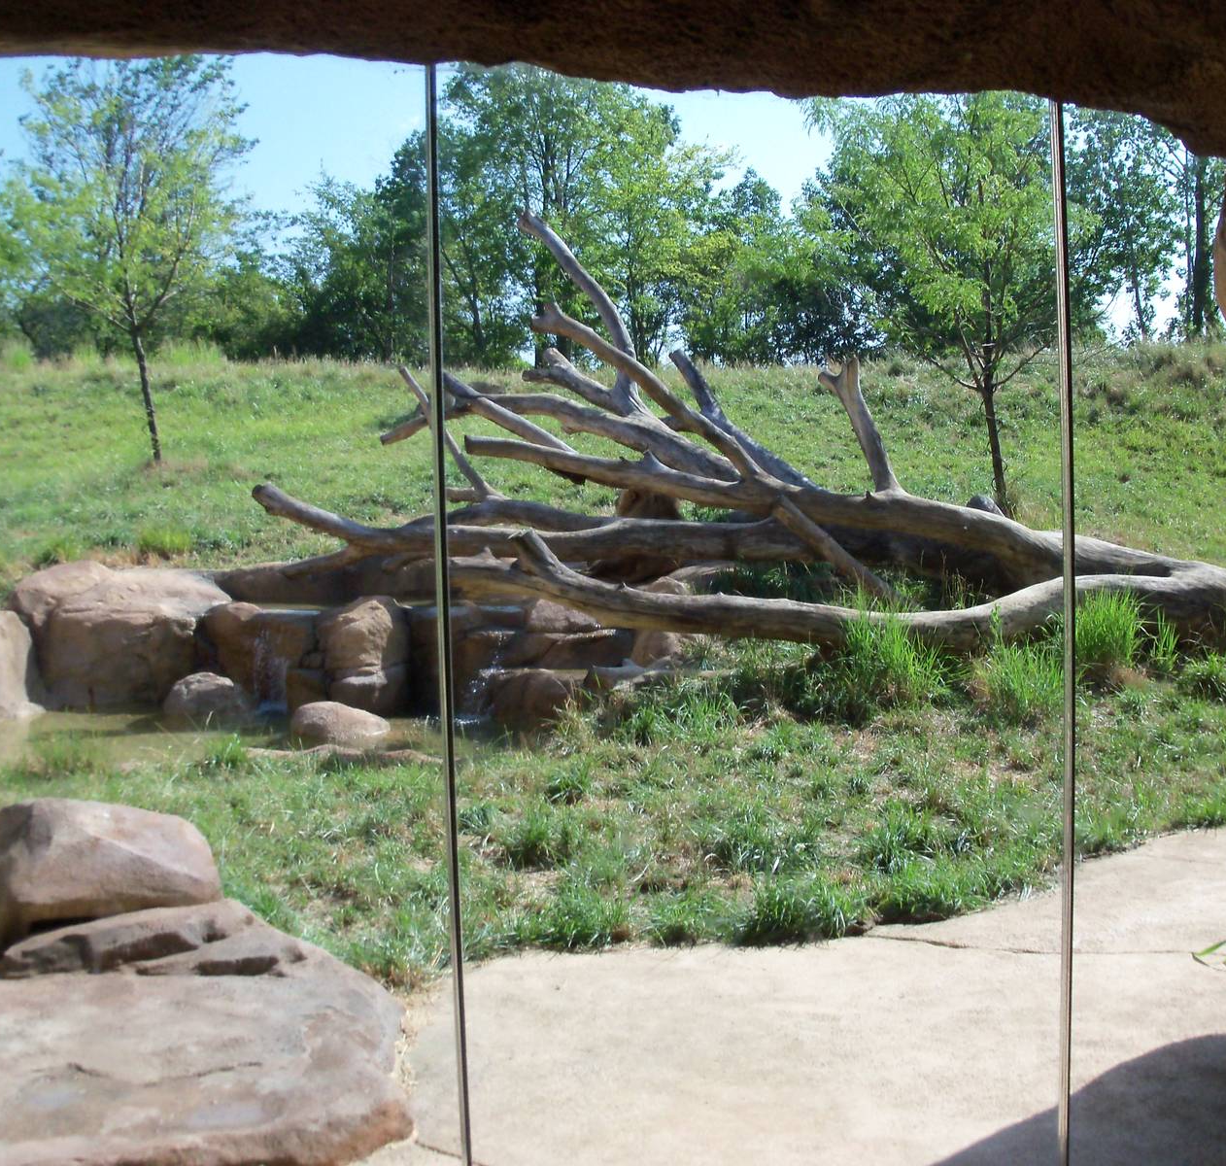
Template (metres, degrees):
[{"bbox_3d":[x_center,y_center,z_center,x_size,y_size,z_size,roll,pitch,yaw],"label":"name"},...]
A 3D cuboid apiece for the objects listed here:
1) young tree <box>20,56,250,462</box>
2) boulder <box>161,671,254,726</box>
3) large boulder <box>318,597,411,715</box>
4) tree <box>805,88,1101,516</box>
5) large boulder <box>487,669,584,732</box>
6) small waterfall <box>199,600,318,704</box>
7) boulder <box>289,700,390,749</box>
[{"bbox_3d":[-6.035,-4.230,19.800,3.000,5.500,2.900,-1,5,0],"label":"young tree"},{"bbox_3d":[-2.461,0.705,9.550,0.540,0.330,0.450,-1,5,0],"label":"boulder"},{"bbox_3d":[-1.572,0.457,9.950,0.560,0.700,0.520,-1,5,0],"label":"large boulder"},{"bbox_3d":[3.763,-3.362,17.300,3.200,5.200,3.100,-1,5,0],"label":"tree"},{"bbox_3d":[-0.451,0.686,9.200,0.550,0.360,0.450,-1,5,0],"label":"large boulder"},{"bbox_3d":[-2.320,0.458,10.300,0.740,0.630,0.550,-1,5,0],"label":"small waterfall"},{"bbox_3d":[-1.527,0.792,8.800,0.540,0.260,0.420,-1,5,0],"label":"boulder"}]

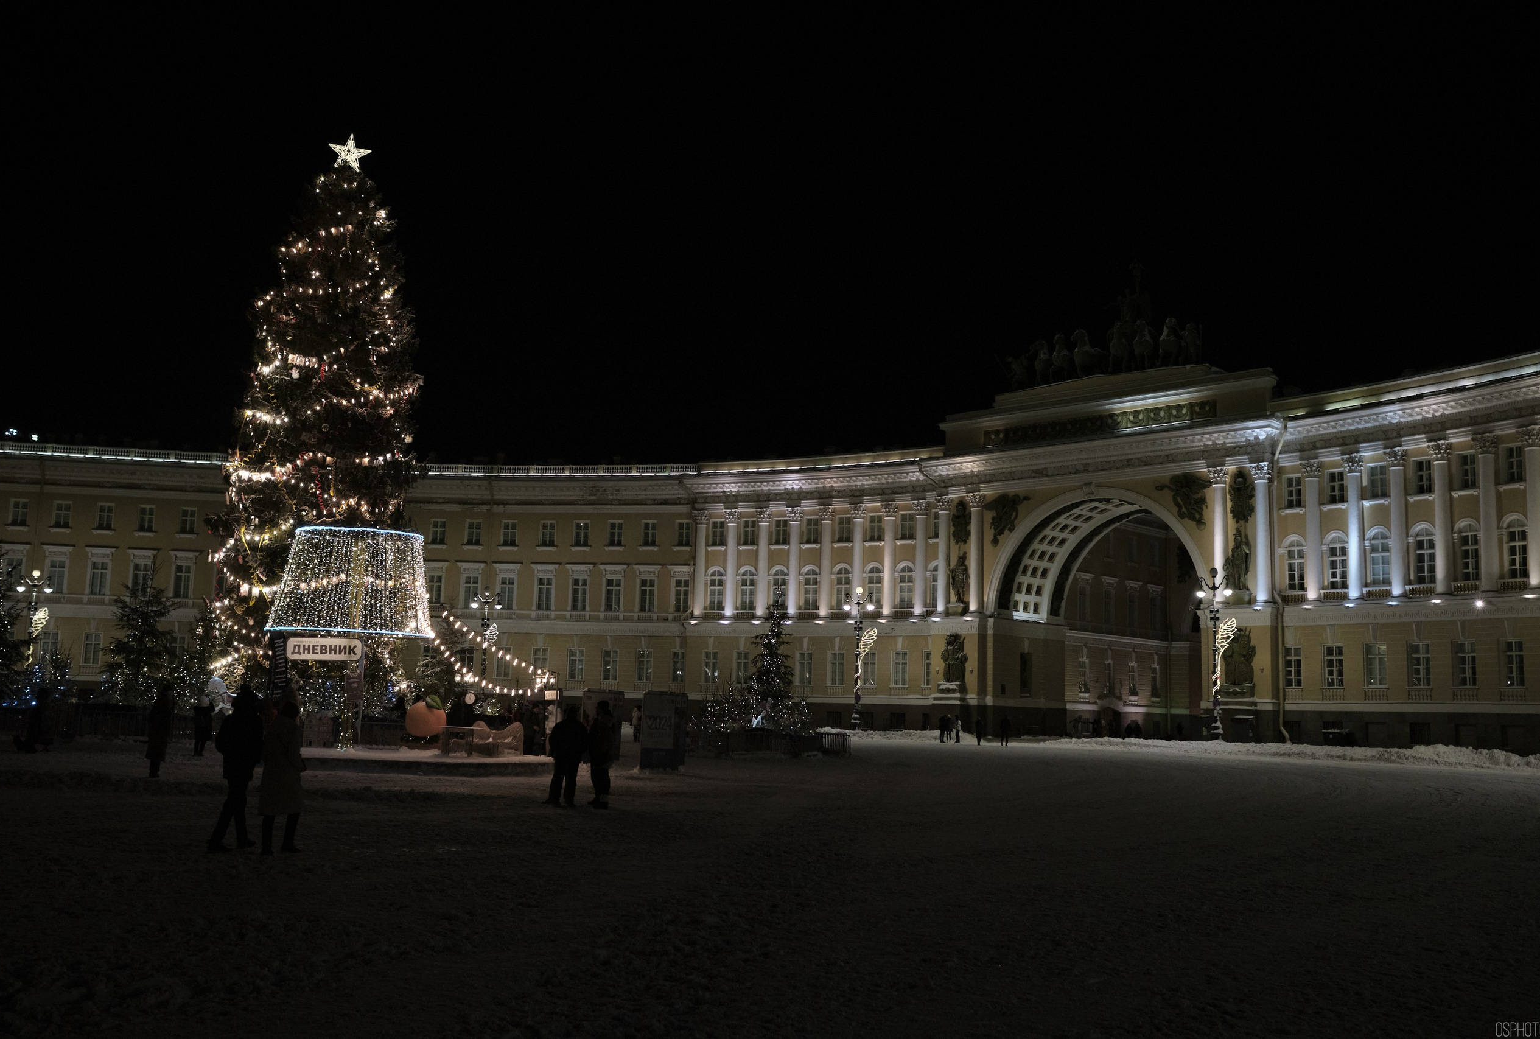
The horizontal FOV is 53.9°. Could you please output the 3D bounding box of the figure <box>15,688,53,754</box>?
[{"bbox_3d":[-20.218,5.529,41.686,0.550,1.740,0.500,6,-8,-30],"label":"figure"}]

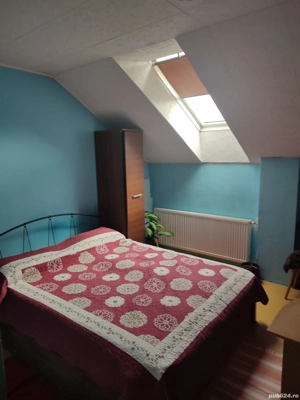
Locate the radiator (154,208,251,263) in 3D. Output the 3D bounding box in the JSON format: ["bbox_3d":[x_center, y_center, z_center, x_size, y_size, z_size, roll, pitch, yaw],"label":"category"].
[{"bbox_3d":[0.766,0.530,4.433,1.610,0.600,0.115,6,12,38],"label":"radiator"}]

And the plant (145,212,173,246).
[{"bbox_3d":[0.116,0.529,4.590,0.540,0.700,0.460,6,12,38],"label":"plant"}]

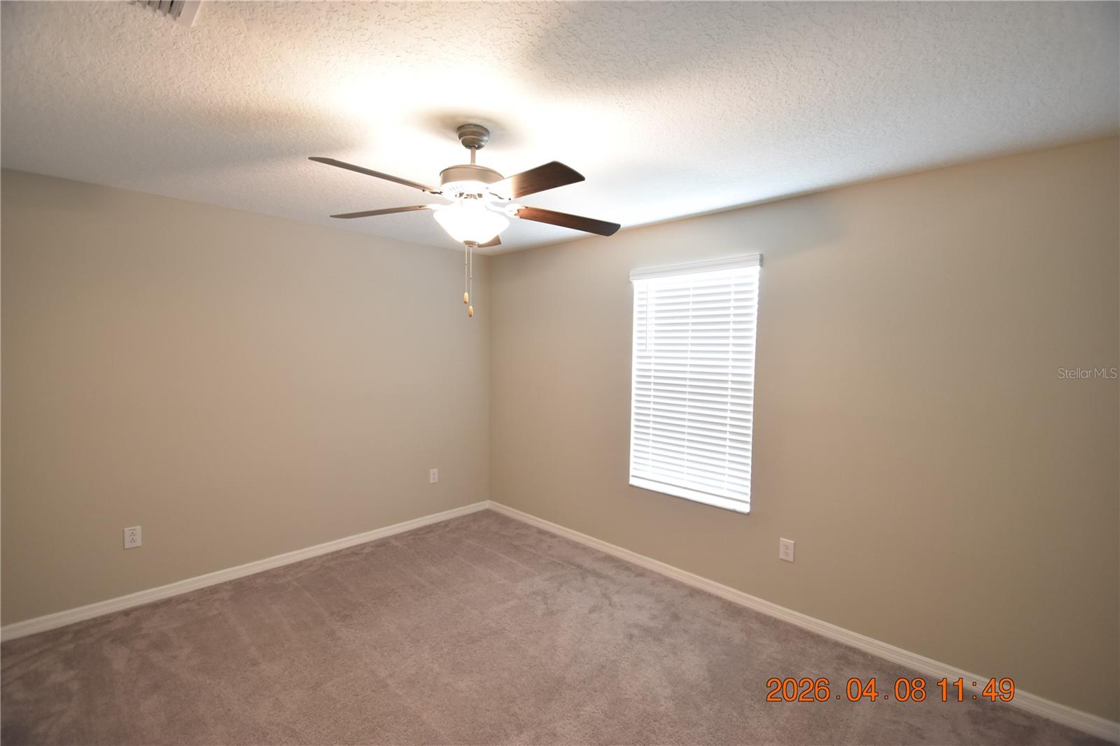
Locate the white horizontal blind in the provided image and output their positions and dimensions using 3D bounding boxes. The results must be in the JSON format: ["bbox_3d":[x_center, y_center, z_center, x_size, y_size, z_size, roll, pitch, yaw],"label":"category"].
[{"bbox_3d":[0.845,0.062,3.097,0.911,1.555,0.070,4,4,43],"label":"white horizontal blind"}]

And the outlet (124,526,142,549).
[{"bbox_3d":[-2.520,0.971,2.754,0.007,0.117,0.072,4,4,43],"label":"outlet"}]

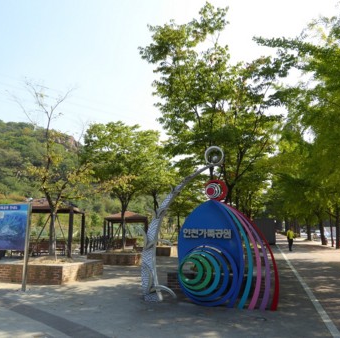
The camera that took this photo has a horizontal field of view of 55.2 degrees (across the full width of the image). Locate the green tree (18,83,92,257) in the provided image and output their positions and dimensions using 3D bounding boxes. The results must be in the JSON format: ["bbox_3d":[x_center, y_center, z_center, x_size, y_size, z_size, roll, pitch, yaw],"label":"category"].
[{"bbox_3d":[-4.000,0.017,11.484,2.700,6.200,2.600,-3,-11,16],"label":"green tree"}]

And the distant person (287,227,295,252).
[{"bbox_3d":[8.250,4.781,22.100,0.520,1.690,0.360,0,-10,2],"label":"distant person"}]

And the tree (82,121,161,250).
[{"bbox_3d":[-2.300,0.820,16.319,4.000,6.400,4.000,0,-10,0],"label":"tree"}]

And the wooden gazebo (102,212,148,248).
[{"bbox_3d":[-3.500,4.892,26.350,3.400,3.000,3.400,-2,-11,10],"label":"wooden gazebo"}]

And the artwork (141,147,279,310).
[{"bbox_3d":[0.770,1.186,6.981,2.850,3.320,0.800,-3,-11,16],"label":"artwork"}]

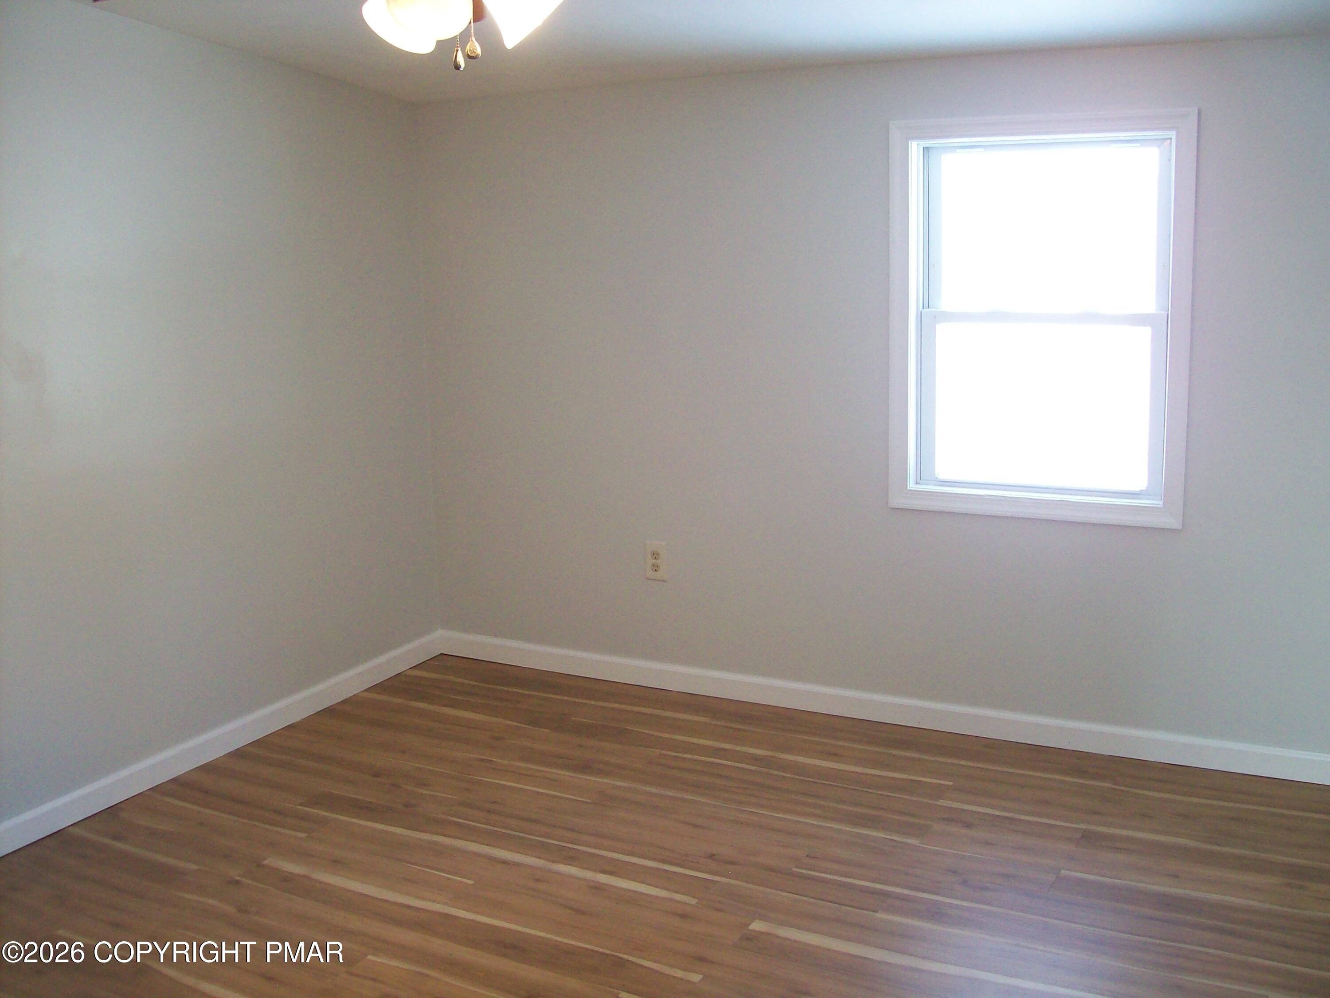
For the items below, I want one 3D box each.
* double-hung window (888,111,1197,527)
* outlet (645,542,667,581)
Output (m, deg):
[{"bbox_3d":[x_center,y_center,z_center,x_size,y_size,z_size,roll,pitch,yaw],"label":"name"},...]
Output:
[{"bbox_3d":[1.016,-0.488,3.749,0.820,1.090,0.110,5,13,28],"label":"double-hung window"},{"bbox_3d":[-0.028,0.203,4.434,0.075,0.120,0.010,5,13,28],"label":"outlet"}]

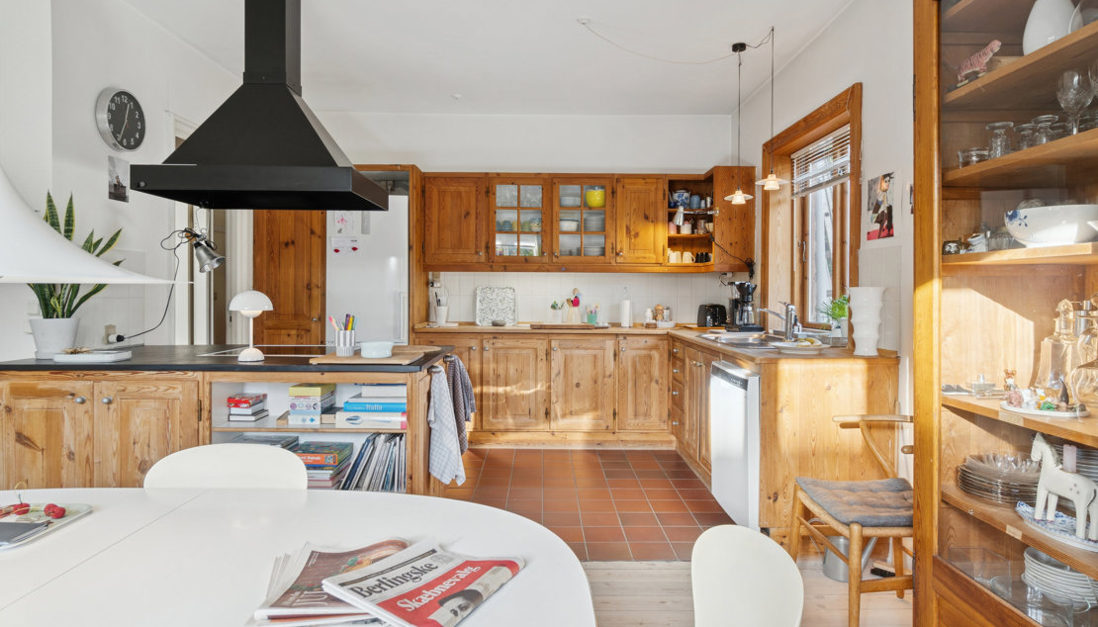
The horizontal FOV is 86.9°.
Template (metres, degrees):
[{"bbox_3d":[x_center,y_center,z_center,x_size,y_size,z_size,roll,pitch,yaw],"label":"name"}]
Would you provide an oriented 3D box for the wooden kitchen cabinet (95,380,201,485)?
[{"bbox_3d":[-1.675,0.647,2.690,0.450,0.790,0.560,0,3,-1],"label":"wooden kitchen cabinet"}]

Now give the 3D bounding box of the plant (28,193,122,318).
[{"bbox_3d":[-2.128,-0.260,2.600,0.360,0.540,0.300,0,3,-1],"label":"plant"}]

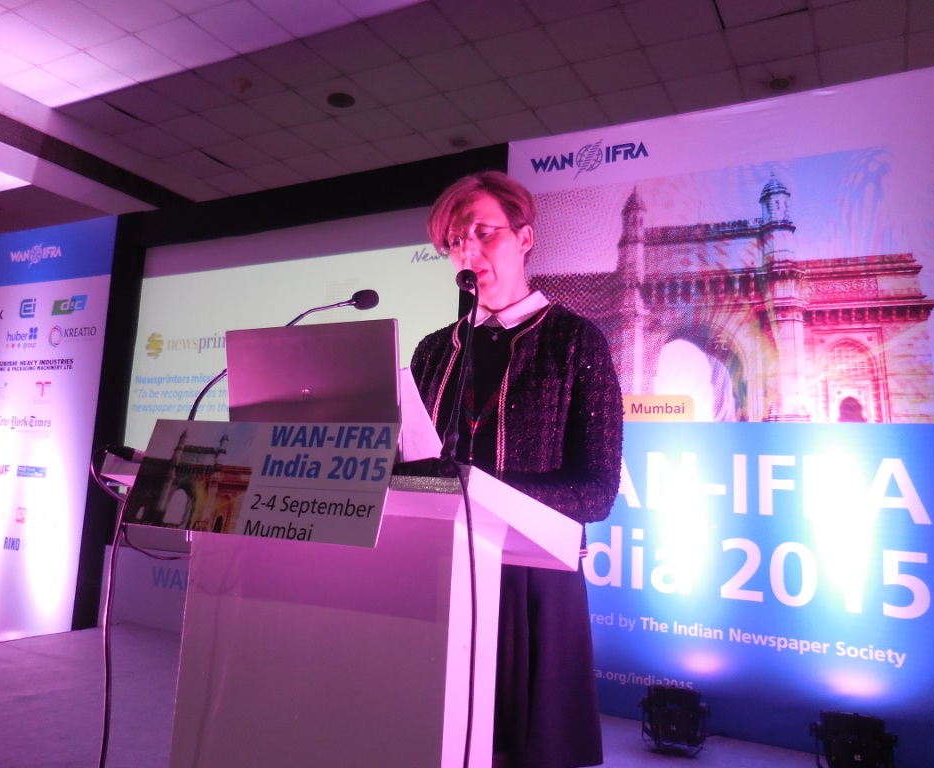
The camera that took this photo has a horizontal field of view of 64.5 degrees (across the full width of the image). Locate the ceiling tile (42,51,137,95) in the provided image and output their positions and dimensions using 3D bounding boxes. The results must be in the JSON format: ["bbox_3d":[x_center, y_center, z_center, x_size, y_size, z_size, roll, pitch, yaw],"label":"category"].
[{"bbox_3d":[-3.314,-2.732,6.528,0.600,0.025,0.600,-1,-7,28],"label":"ceiling tile"}]

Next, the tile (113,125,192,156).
[{"bbox_3d":[-3.287,-2.583,7.863,0.600,0.020,0.600,-1,-7,27],"label":"tile"}]

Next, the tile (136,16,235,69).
[{"bbox_3d":[-2.250,-2.750,5.972,0.600,0.025,0.600,-1,-7,28],"label":"tile"}]

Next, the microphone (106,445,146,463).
[{"bbox_3d":[-0.600,0.122,1.300,0.075,0.022,0.022,14,-12,-34],"label":"microphone"}]

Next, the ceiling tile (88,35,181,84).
[{"bbox_3d":[-2.782,-2.741,6.250,0.600,0.025,0.600,-1,-7,28],"label":"ceiling tile"}]

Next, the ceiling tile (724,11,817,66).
[{"bbox_3d":[2.303,-2.612,5.611,0.600,0.025,0.600,-1,-7,28],"label":"ceiling tile"}]

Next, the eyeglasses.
[{"bbox_3d":[0.046,-0.283,1.472,0.138,0.045,0.140,-11,6,40],"label":"eyeglasses"}]

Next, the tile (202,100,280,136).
[{"bbox_3d":[-2.223,-2.603,7.309,0.600,0.020,0.600,-1,-7,27],"label":"tile"}]

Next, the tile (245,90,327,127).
[{"bbox_3d":[-1.688,-2.608,7.027,0.595,0.020,0.595,-1,-7,28],"label":"tile"}]

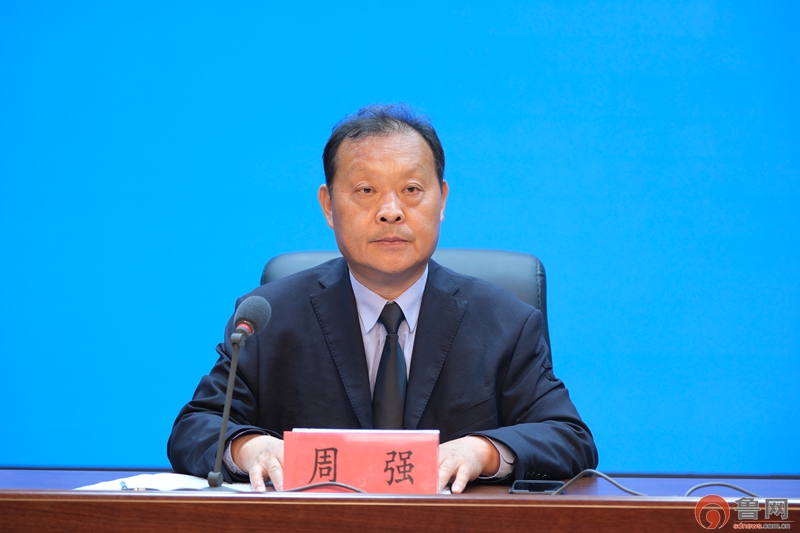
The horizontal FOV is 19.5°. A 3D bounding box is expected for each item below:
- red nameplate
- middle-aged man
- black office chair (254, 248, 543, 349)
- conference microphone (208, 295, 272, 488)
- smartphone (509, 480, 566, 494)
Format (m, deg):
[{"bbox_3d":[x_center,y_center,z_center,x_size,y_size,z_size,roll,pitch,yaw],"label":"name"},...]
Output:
[{"bbox_3d":[-0.050,0.255,3.010,0.200,0.092,0.060,1,0,0],"label":"red nameplate"},{"bbox_3d":[-0.023,0.410,3.290,0.590,1.280,0.680,1,0,-1],"label":"middle-aged man"},{"bbox_3d":[0.010,0.510,3.520,0.600,1.080,0.640,1,0,0],"label":"black office chair"},{"bbox_3d":[-0.215,0.168,3.060,0.105,0.268,0.140,1,0,21],"label":"conference microphone"},{"bbox_3d":[0.186,0.295,3.110,0.075,0.010,0.155,1,0,4],"label":"smartphone"}]

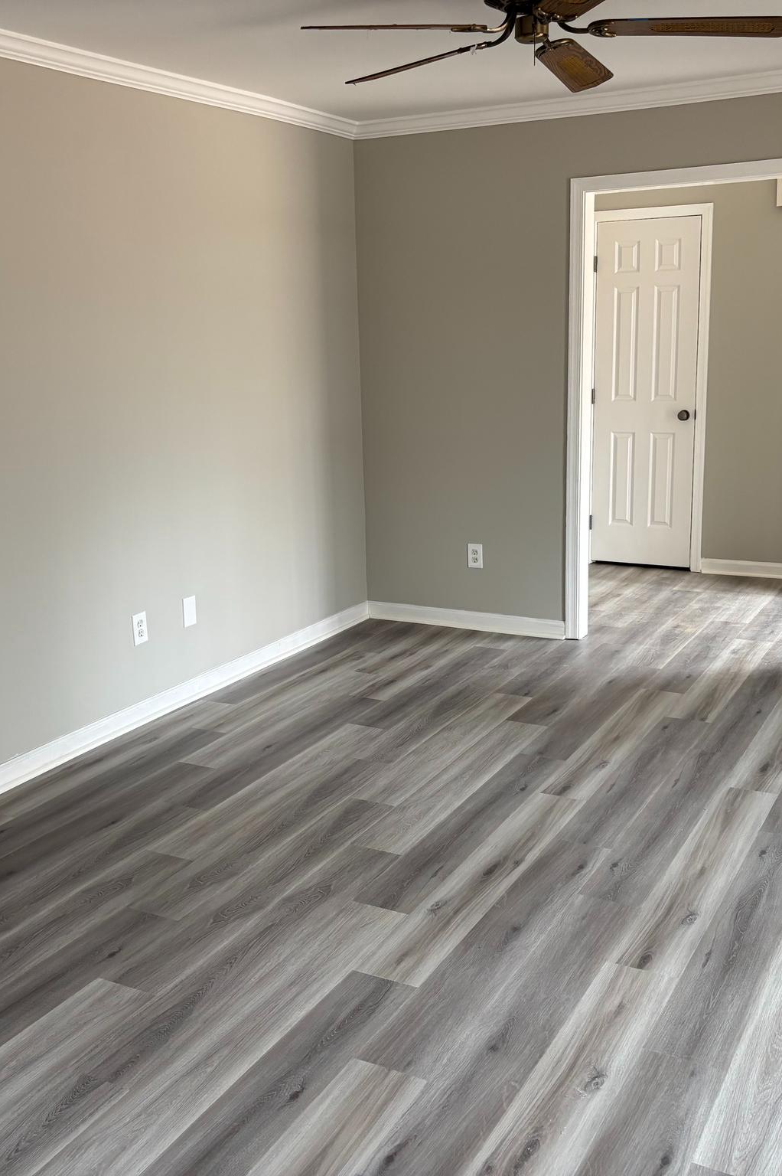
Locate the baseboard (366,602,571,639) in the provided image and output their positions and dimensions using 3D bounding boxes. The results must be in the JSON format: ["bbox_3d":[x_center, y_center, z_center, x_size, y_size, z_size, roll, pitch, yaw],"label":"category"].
[{"bbox_3d":[0.356,0.159,5.907,1.077,0.091,0.020,5,15,28],"label":"baseboard"}]

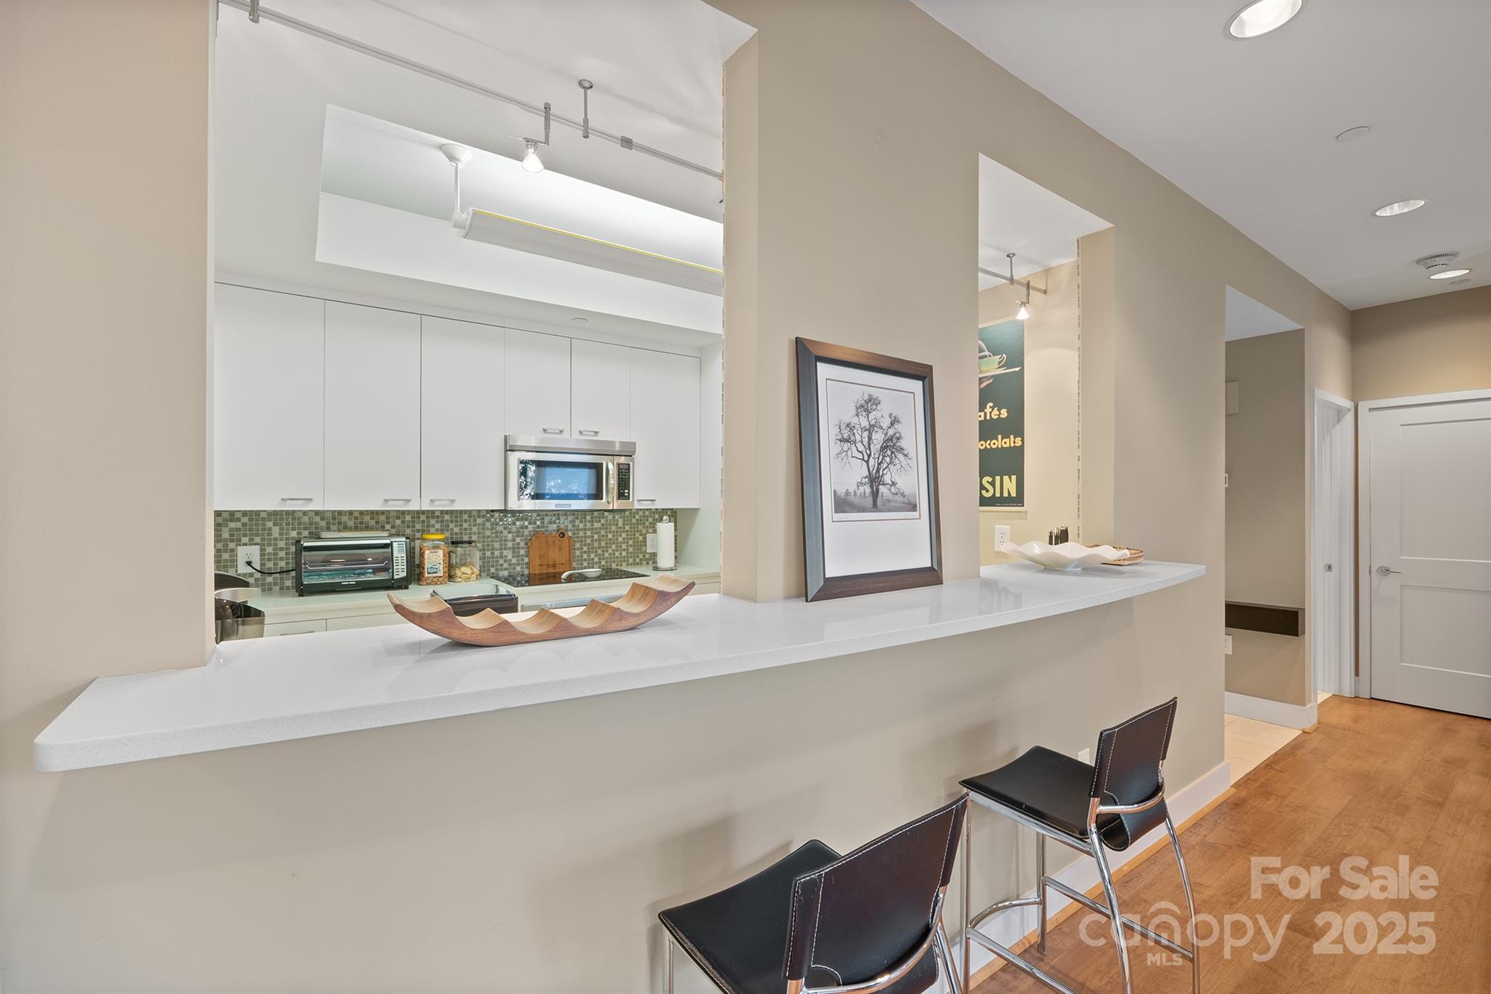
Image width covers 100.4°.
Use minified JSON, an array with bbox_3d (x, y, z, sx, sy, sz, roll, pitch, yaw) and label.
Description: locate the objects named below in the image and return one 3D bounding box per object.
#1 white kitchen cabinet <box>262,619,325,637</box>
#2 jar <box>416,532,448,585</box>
[{"bbox_3d":[-2.196,0.953,2.872,0.415,0.820,0.580,0,0,-35],"label":"white kitchen cabinet"},{"bbox_3d":[-1.709,0.341,3.415,0.138,0.274,0.138,0,0,-35],"label":"jar"}]

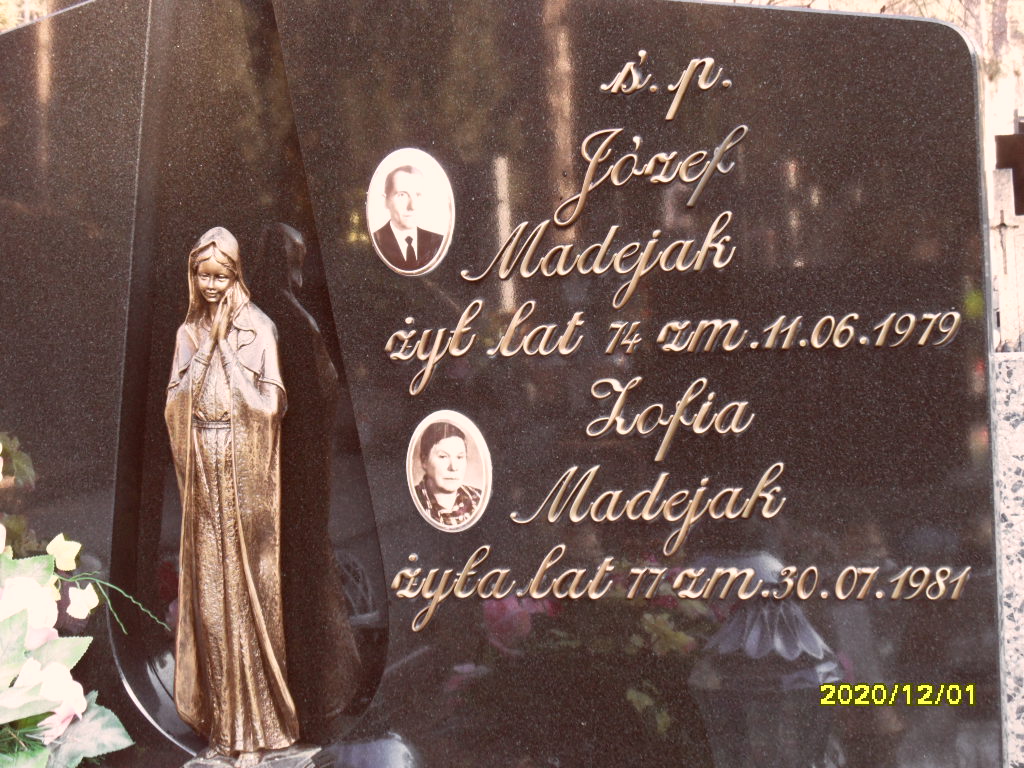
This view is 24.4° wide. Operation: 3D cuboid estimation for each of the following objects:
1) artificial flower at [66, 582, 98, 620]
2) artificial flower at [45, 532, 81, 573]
[{"bbox_3d":[-0.399,0.202,2.200,0.029,0.034,0.015,-3,2,-3],"label":"artificial flower"},{"bbox_3d":[-0.417,0.157,2.200,0.031,0.036,0.015,-3,2,-3],"label":"artificial flower"}]

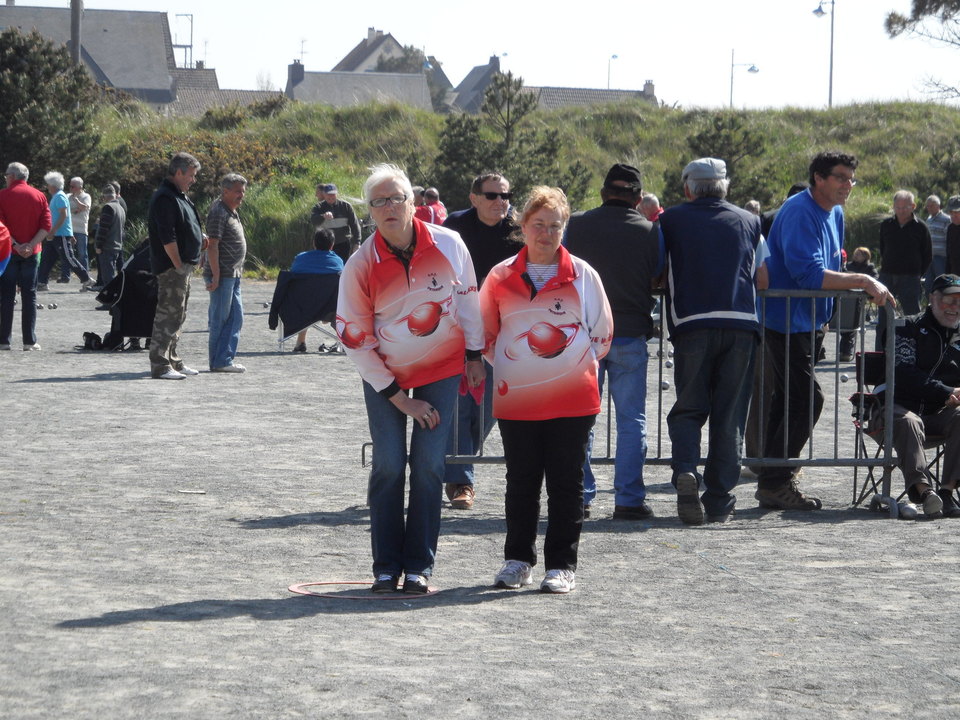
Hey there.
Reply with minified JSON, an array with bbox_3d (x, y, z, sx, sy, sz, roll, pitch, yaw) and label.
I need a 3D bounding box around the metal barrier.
[{"bbox_3d":[0.795,0.191,16.274,2.500,1.100,0.480,1,3,-8],"label":"metal barrier"}]

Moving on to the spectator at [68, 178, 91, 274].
[{"bbox_3d":[-6.300,-2.021,51.957,0.420,1.660,0.480,-2,4,-41],"label":"spectator"}]

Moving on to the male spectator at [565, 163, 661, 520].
[{"bbox_3d":[0.643,-0.108,16.156,0.530,1.710,0.480,1,3,3],"label":"male spectator"}]

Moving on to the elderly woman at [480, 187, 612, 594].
[{"bbox_3d":[0.258,0.108,12.912,0.520,1.570,0.340,1,3,6],"label":"elderly woman"}]

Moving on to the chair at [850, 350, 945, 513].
[{"bbox_3d":[2.156,0.343,16.780,0.570,0.780,0.500,0,3,-18],"label":"chair"}]

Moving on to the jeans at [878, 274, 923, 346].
[{"bbox_3d":[4.091,-0.455,32.377,0.420,0.900,0.290,1,3,7],"label":"jeans"}]

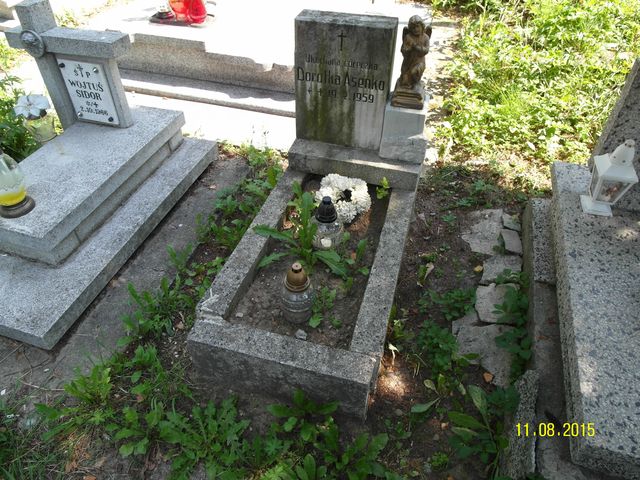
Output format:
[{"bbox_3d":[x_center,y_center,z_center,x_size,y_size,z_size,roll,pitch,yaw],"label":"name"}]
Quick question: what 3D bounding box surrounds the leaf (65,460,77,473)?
[{"bbox_3d":[-0.786,0.713,1.397,0.035,0.011,0.036,1,42,0],"label":"leaf"}]

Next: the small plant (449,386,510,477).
[{"bbox_3d":[0.512,0.610,1.442,0.180,0.147,0.298,1,42,0],"label":"small plant"}]

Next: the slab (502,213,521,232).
[{"bbox_3d":[0.991,-0.079,2.302,0.095,0.037,0.126,15,43,15],"label":"slab"}]

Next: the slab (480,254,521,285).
[{"bbox_3d":[0.830,0.149,2.038,0.173,0.042,0.194,15,43,15],"label":"slab"}]

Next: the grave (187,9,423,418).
[{"bbox_3d":[0.060,-0.239,1.816,0.661,0.913,1.449,11,43,10],"label":"grave"}]

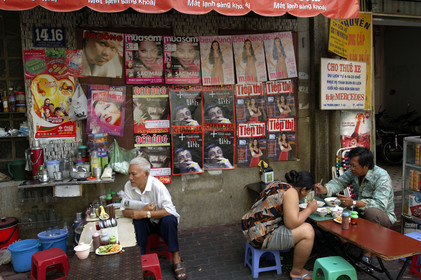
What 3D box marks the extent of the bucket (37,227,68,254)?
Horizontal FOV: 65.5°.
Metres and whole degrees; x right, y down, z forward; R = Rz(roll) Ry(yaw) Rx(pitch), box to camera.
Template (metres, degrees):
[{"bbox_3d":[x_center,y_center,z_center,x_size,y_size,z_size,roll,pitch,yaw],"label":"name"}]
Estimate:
[{"bbox_3d":[-1.478,1.014,3.085,0.287,0.250,0.287,-2,3,0],"label":"bucket"}]

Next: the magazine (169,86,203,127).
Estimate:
[{"bbox_3d":[-0.270,-0.365,3.765,0.374,0.541,0.010,-3,5,-15],"label":"magazine"}]

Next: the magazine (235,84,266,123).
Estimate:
[{"bbox_3d":[0.496,-0.439,3.978,0.369,0.471,0.020,-4,3,-11],"label":"magazine"}]

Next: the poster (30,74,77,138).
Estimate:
[{"bbox_3d":[-1.685,-0.356,3.538,0.441,0.702,0.020,-1,3,-11],"label":"poster"}]

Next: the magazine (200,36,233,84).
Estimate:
[{"bbox_3d":[0.084,-0.921,3.822,0.393,0.562,0.010,-5,5,-15],"label":"magazine"}]

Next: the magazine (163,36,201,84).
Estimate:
[{"bbox_3d":[-0.314,-0.904,3.715,0.415,0.539,0.010,-4,5,-15],"label":"magazine"}]

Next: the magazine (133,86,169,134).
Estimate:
[{"bbox_3d":[-0.670,-0.340,3.745,0.401,0.526,0.020,-1,3,-11],"label":"magazine"}]

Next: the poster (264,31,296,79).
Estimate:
[{"bbox_3d":[0.871,-1.034,4.029,0.365,0.561,0.020,-9,4,-11],"label":"poster"}]

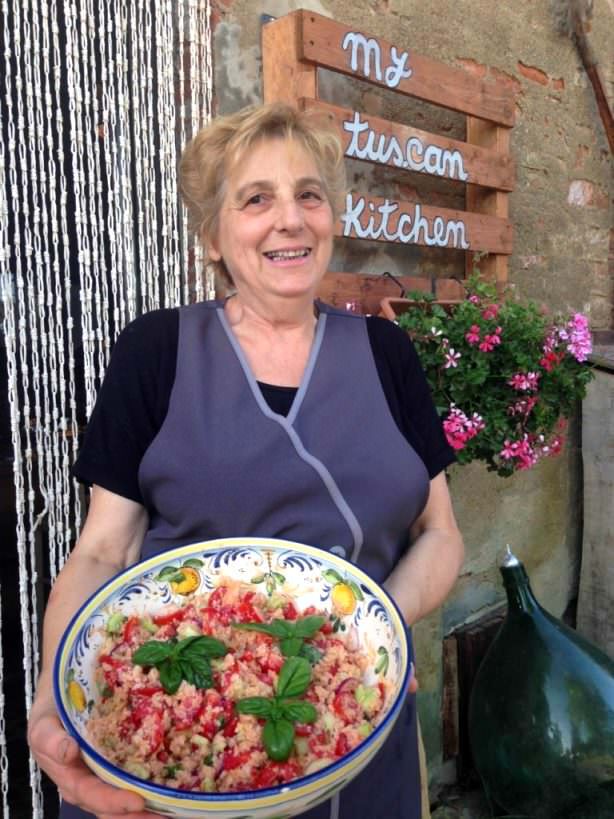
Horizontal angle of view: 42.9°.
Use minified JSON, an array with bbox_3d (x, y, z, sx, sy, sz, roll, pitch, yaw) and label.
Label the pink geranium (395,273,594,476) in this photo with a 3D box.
[{"bbox_3d":[0.431,-0.086,1.762,0.370,0.450,0.520,6,9,45],"label":"pink geranium"}]

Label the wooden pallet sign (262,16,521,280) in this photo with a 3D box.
[{"bbox_3d":[0.234,-0.519,1.873,0.116,0.600,0.793,6,9,45],"label":"wooden pallet sign"}]

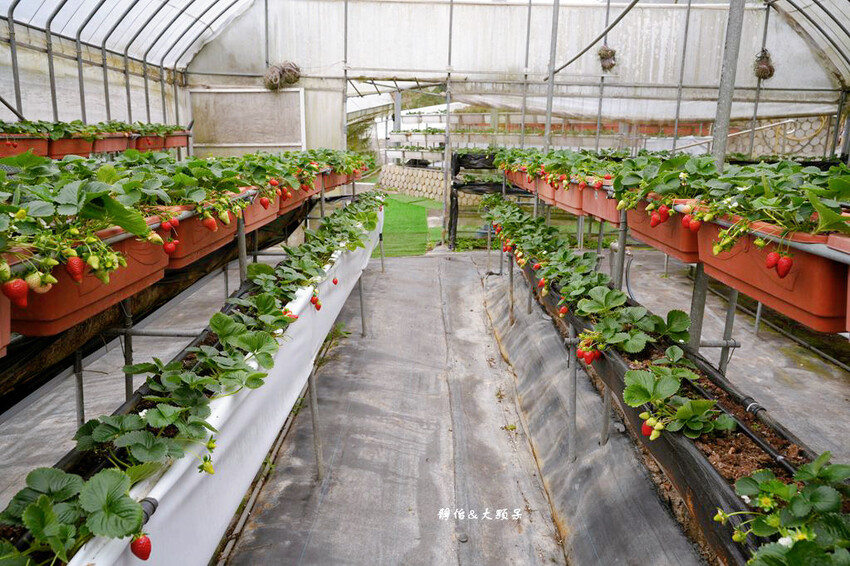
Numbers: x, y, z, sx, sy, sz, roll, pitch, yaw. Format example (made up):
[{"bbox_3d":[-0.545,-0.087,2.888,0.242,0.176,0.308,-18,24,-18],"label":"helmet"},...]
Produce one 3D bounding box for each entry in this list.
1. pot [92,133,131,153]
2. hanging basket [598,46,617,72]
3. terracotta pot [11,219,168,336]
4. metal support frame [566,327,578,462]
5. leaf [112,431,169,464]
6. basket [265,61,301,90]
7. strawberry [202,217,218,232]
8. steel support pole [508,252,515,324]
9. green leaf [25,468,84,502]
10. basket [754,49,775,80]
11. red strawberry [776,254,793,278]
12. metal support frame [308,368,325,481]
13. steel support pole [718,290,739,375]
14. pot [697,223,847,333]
[{"bbox_3d":[-2.672,-1.191,5.582,0.250,0.183,0.670,1,13,0],"label":"pot"},{"bbox_3d":[2.099,-2.577,7.601,0.200,0.310,0.190,1,12,0],"label":"hanging basket"},{"bbox_3d":[-0.783,-0.042,1.459,0.250,0.183,0.670,1,13,0],"label":"terracotta pot"},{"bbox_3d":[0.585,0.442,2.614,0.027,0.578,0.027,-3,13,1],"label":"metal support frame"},{"bbox_3d":[-0.525,0.302,1.220,0.100,0.045,0.075,-4,14,-24],"label":"leaf"},{"bbox_3d":[-1.617,-2.343,7.498,0.410,0.310,0.260,-1,13,-12],"label":"basket"},{"bbox_3d":[-0.686,-0.187,2.113,0.040,0.052,0.040,-22,11,6],"label":"strawberry"},{"bbox_3d":[0.607,0.035,4.613,0.030,0.545,0.030,-3,13,1],"label":"steel support pole"},{"bbox_3d":[-0.639,0.349,1.140,0.100,0.035,0.060,-2,12,-16],"label":"green leaf"},{"bbox_3d":[3.797,-2.443,7.390,0.220,0.360,0.220,8,14,25],"label":"basket"},{"bbox_3d":[0.713,-0.033,1.310,0.031,0.046,0.031,9,14,28],"label":"red strawberry"},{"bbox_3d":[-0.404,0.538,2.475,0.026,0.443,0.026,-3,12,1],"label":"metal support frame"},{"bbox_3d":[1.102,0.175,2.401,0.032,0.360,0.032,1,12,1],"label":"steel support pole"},{"bbox_3d":[0.828,-0.059,1.502,0.250,0.183,0.670,1,13,0],"label":"pot"}]

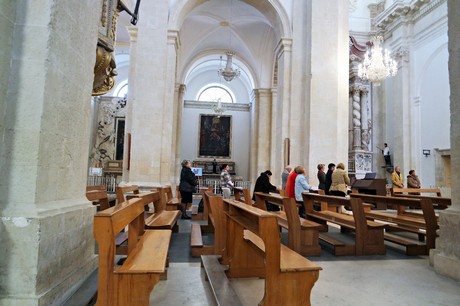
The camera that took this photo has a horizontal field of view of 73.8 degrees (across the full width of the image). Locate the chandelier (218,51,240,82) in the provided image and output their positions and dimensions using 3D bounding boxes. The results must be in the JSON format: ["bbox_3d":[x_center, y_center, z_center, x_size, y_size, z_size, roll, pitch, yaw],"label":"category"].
[{"bbox_3d":[-0.022,-3.775,13.371,0.920,1.350,0.920,3,-5,-8],"label":"chandelier"}]

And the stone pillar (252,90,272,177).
[{"bbox_3d":[2.062,-0.654,19.834,1.200,7.000,0.800,3,-5,-8],"label":"stone pillar"}]

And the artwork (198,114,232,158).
[{"bbox_3d":[-1.067,-1.214,22.550,2.330,3.150,0.150,3,-5,-8],"label":"artwork"}]

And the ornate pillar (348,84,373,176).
[{"bbox_3d":[9.211,-0.950,21.543,1.550,7.770,1.200,3,-5,-8],"label":"ornate pillar"}]

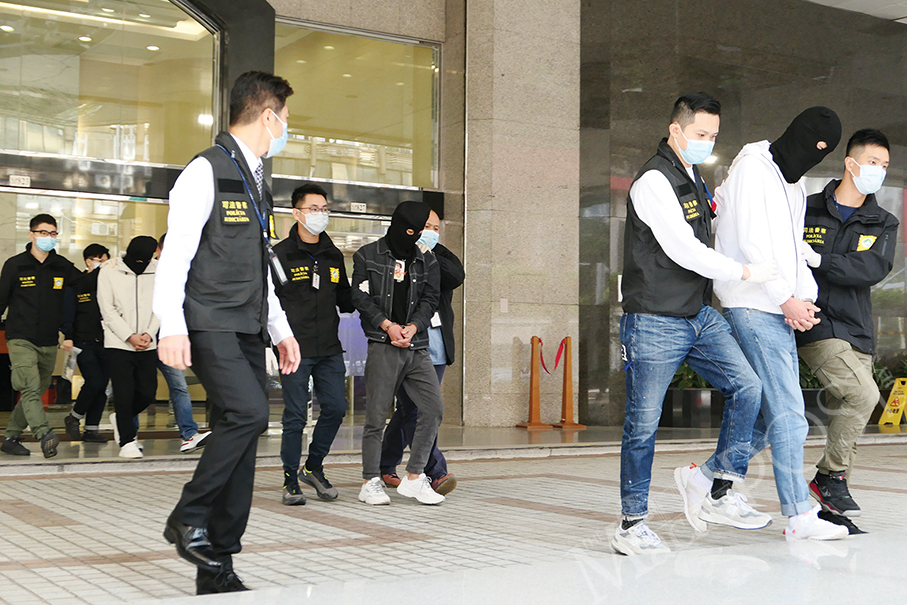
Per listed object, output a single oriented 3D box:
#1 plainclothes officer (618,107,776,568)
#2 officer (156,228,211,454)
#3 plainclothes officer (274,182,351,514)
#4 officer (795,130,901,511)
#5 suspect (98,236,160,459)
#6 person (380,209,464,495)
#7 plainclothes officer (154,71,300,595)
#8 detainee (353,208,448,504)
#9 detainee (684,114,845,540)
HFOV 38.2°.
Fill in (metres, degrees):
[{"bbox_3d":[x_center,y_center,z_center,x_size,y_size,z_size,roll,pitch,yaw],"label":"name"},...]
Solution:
[{"bbox_3d":[0.936,0.083,5.070,0.600,1.792,0.550,-1,-3,30],"label":"plainclothes officer"},{"bbox_3d":[-2.052,0.308,9.850,0.500,1.669,0.500,3,-3,-40],"label":"officer"},{"bbox_3d":[-0.766,0.223,7.120,0.500,1.750,0.430,2,-3,-25],"label":"plainclothes officer"},{"bbox_3d":[1.695,0.129,5.650,0.520,1.759,0.480,3,-4,-42],"label":"officer"},{"bbox_3d":[-2.312,0.321,9.350,0.500,1.584,0.430,1,-3,-20],"label":"suspect"},{"bbox_3d":[-0.183,0.281,7.720,0.560,1.667,0.500,2,-3,-32],"label":"person"},{"bbox_3d":[-0.747,0.104,4.330,0.440,1.742,0.500,-1,-3,35],"label":"plainclothes officer"},{"bbox_3d":[-0.293,0.276,7.100,0.520,1.658,0.470,2,-3,-28],"label":"detainee"},{"bbox_3d":[1.274,0.090,5.350,0.650,1.780,0.500,-1,-3,28],"label":"detainee"}]

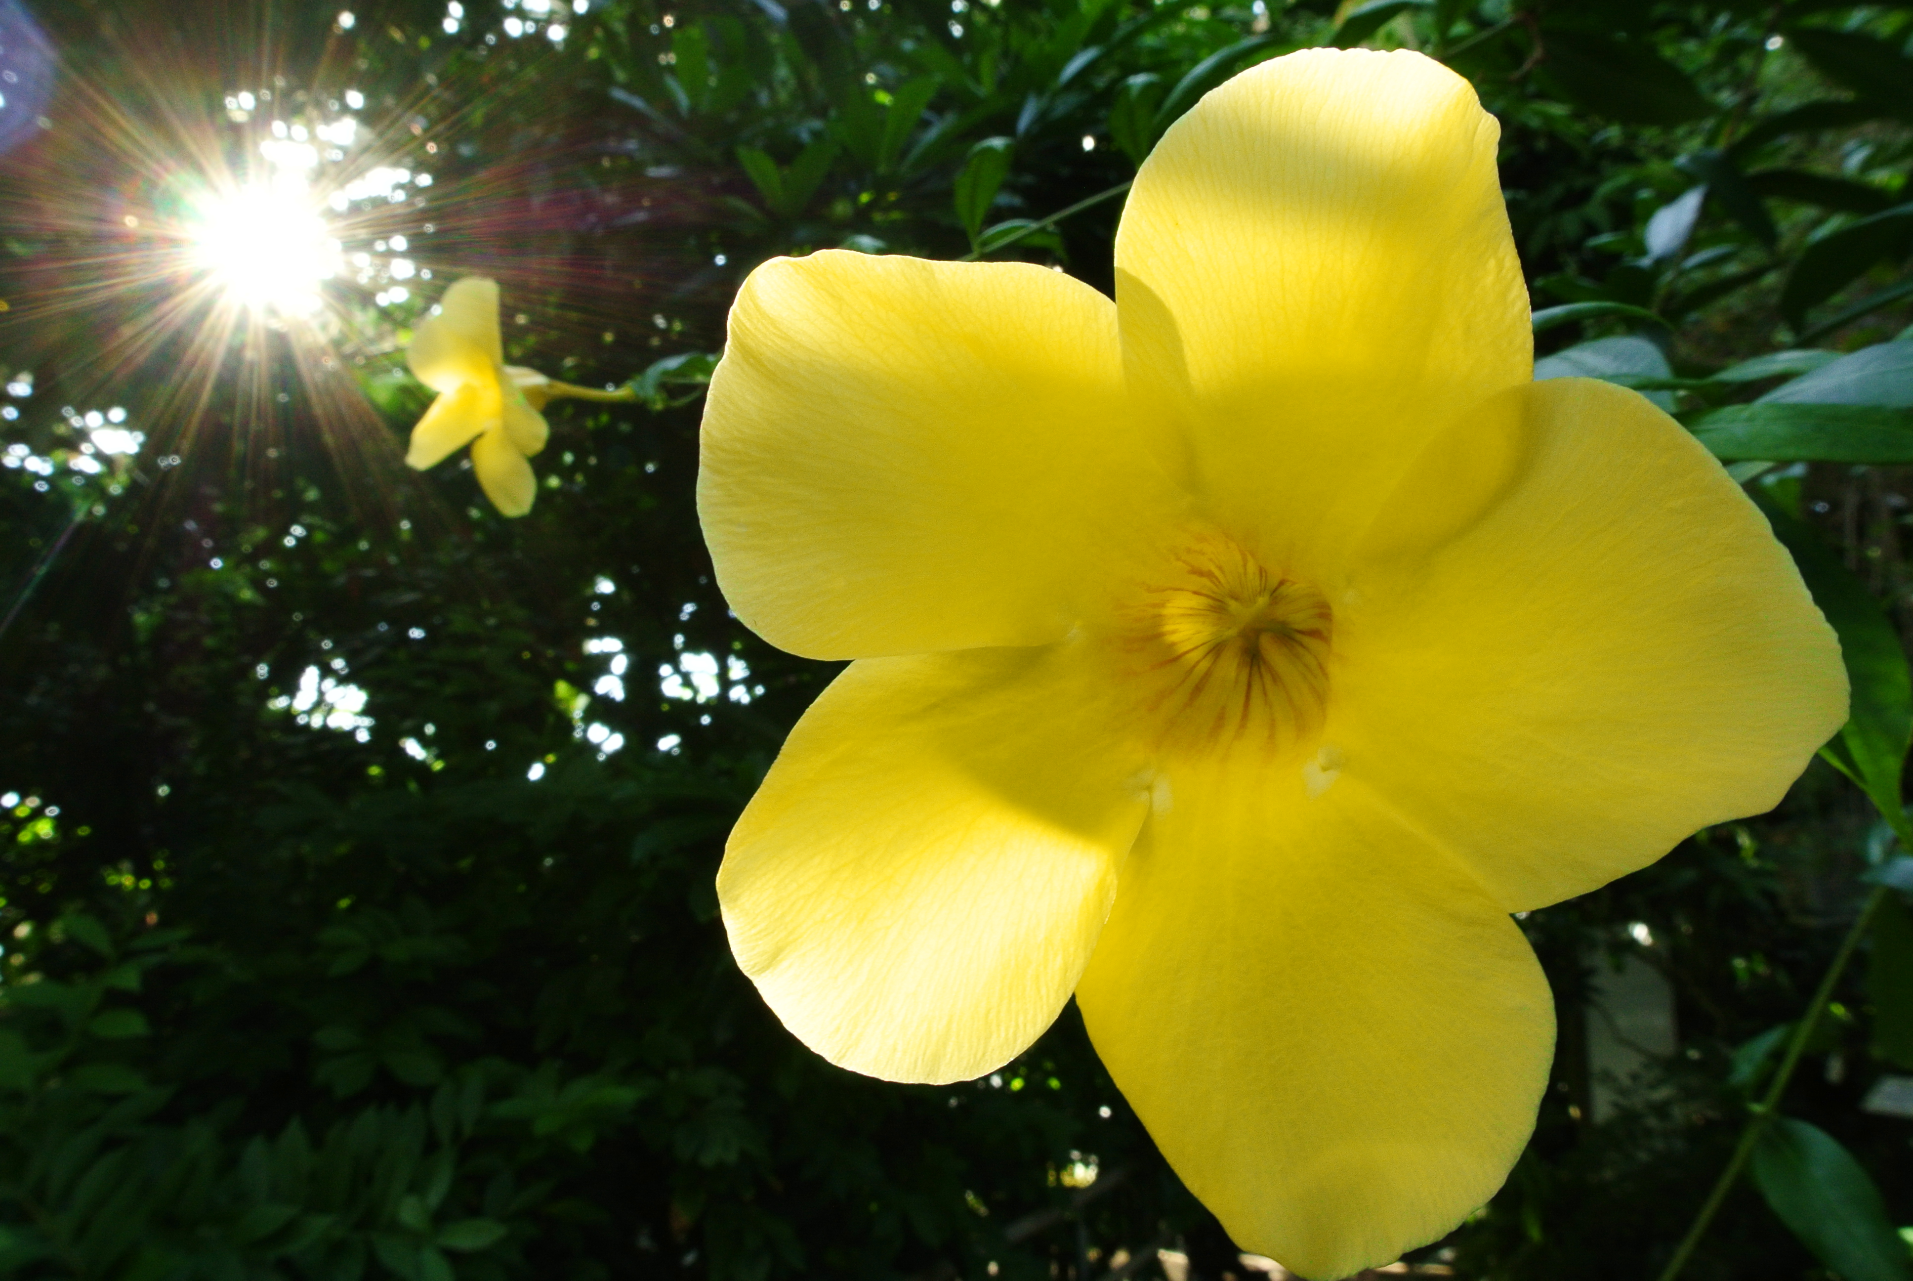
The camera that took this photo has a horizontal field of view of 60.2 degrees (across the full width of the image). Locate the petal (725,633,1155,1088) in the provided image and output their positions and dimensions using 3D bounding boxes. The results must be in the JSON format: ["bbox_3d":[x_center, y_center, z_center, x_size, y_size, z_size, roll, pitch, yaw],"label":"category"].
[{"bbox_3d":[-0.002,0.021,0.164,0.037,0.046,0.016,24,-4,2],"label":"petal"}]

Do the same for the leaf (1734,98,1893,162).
[{"bbox_3d":[0.439,-0.263,0.850,0.082,0.027,0.030,-12,0,30],"label":"leaf"}]

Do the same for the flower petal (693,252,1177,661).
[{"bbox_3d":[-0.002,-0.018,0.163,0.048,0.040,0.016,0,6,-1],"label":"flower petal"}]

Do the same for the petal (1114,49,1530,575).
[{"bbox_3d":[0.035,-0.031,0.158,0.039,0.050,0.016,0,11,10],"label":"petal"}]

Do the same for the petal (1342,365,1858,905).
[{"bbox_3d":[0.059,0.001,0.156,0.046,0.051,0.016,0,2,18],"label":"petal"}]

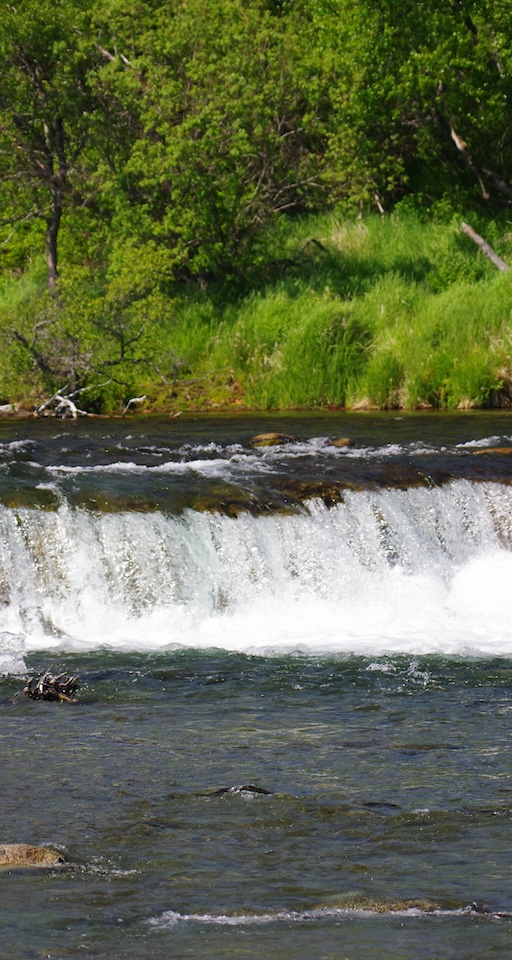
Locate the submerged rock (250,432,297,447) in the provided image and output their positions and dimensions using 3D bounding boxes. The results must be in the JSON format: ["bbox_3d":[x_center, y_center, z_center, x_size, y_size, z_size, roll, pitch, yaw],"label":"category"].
[{"bbox_3d":[0.233,-0.515,120.000,0.640,0.260,0.480,0,1,0],"label":"submerged rock"}]

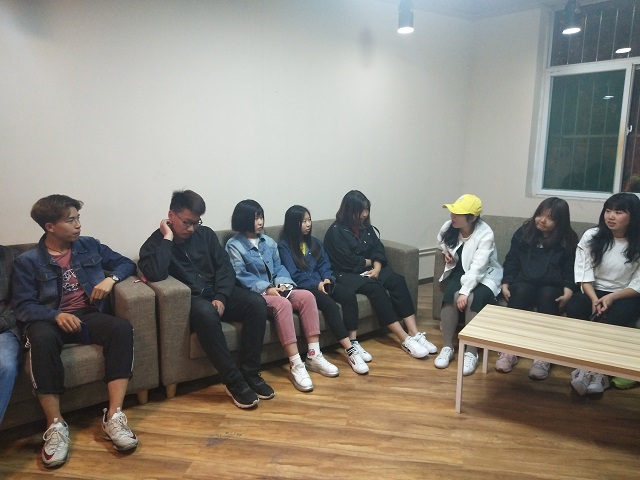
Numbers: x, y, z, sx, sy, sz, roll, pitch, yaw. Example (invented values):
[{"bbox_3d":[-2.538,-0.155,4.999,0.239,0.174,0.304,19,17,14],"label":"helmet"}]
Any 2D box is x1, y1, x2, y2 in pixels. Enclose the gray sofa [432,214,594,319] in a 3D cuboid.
[{"bbox_3d":[1.926,0.349,3.432,2.000,0.780,0.780,7,12,35],"label":"gray sofa"}]

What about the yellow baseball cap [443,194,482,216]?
[{"bbox_3d":[0.968,-0.234,3.255,0.270,0.140,0.180,8,11,14],"label":"yellow baseball cap"}]

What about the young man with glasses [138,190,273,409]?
[{"bbox_3d":[-0.623,0.282,2.740,0.640,1.100,0.880,-5,11,-32],"label":"young man with glasses"}]

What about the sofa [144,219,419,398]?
[{"bbox_3d":[-0.243,0.327,3.482,2.060,0.770,0.770,-7,12,-37],"label":"sofa"}]

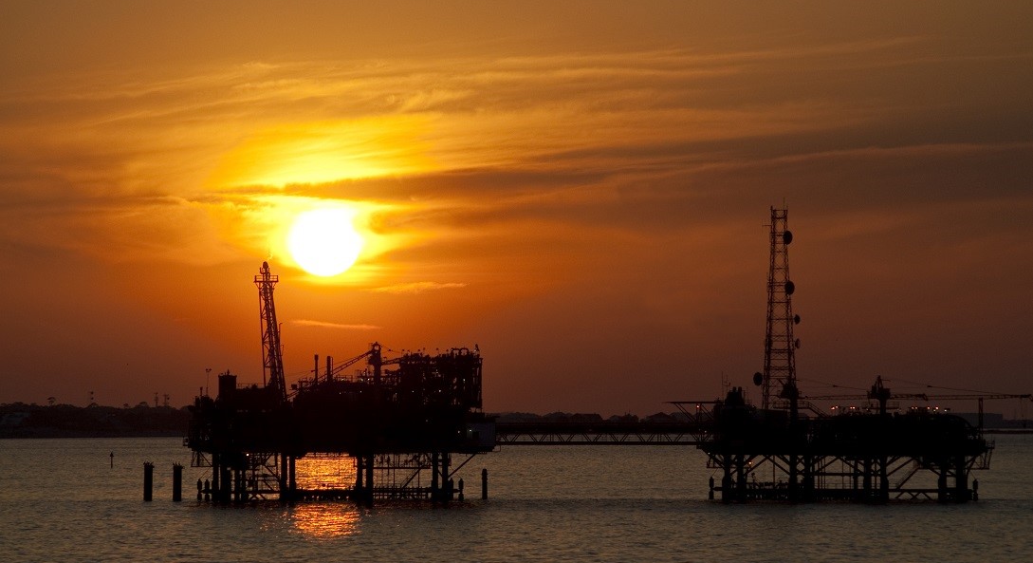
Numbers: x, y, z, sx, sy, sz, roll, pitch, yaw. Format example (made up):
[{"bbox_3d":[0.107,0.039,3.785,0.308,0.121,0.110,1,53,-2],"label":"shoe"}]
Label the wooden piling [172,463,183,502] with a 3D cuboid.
[{"bbox_3d":[-62.370,36.930,1342.000,1.650,6.900,1.650,0,-1,-9],"label":"wooden piling"}]

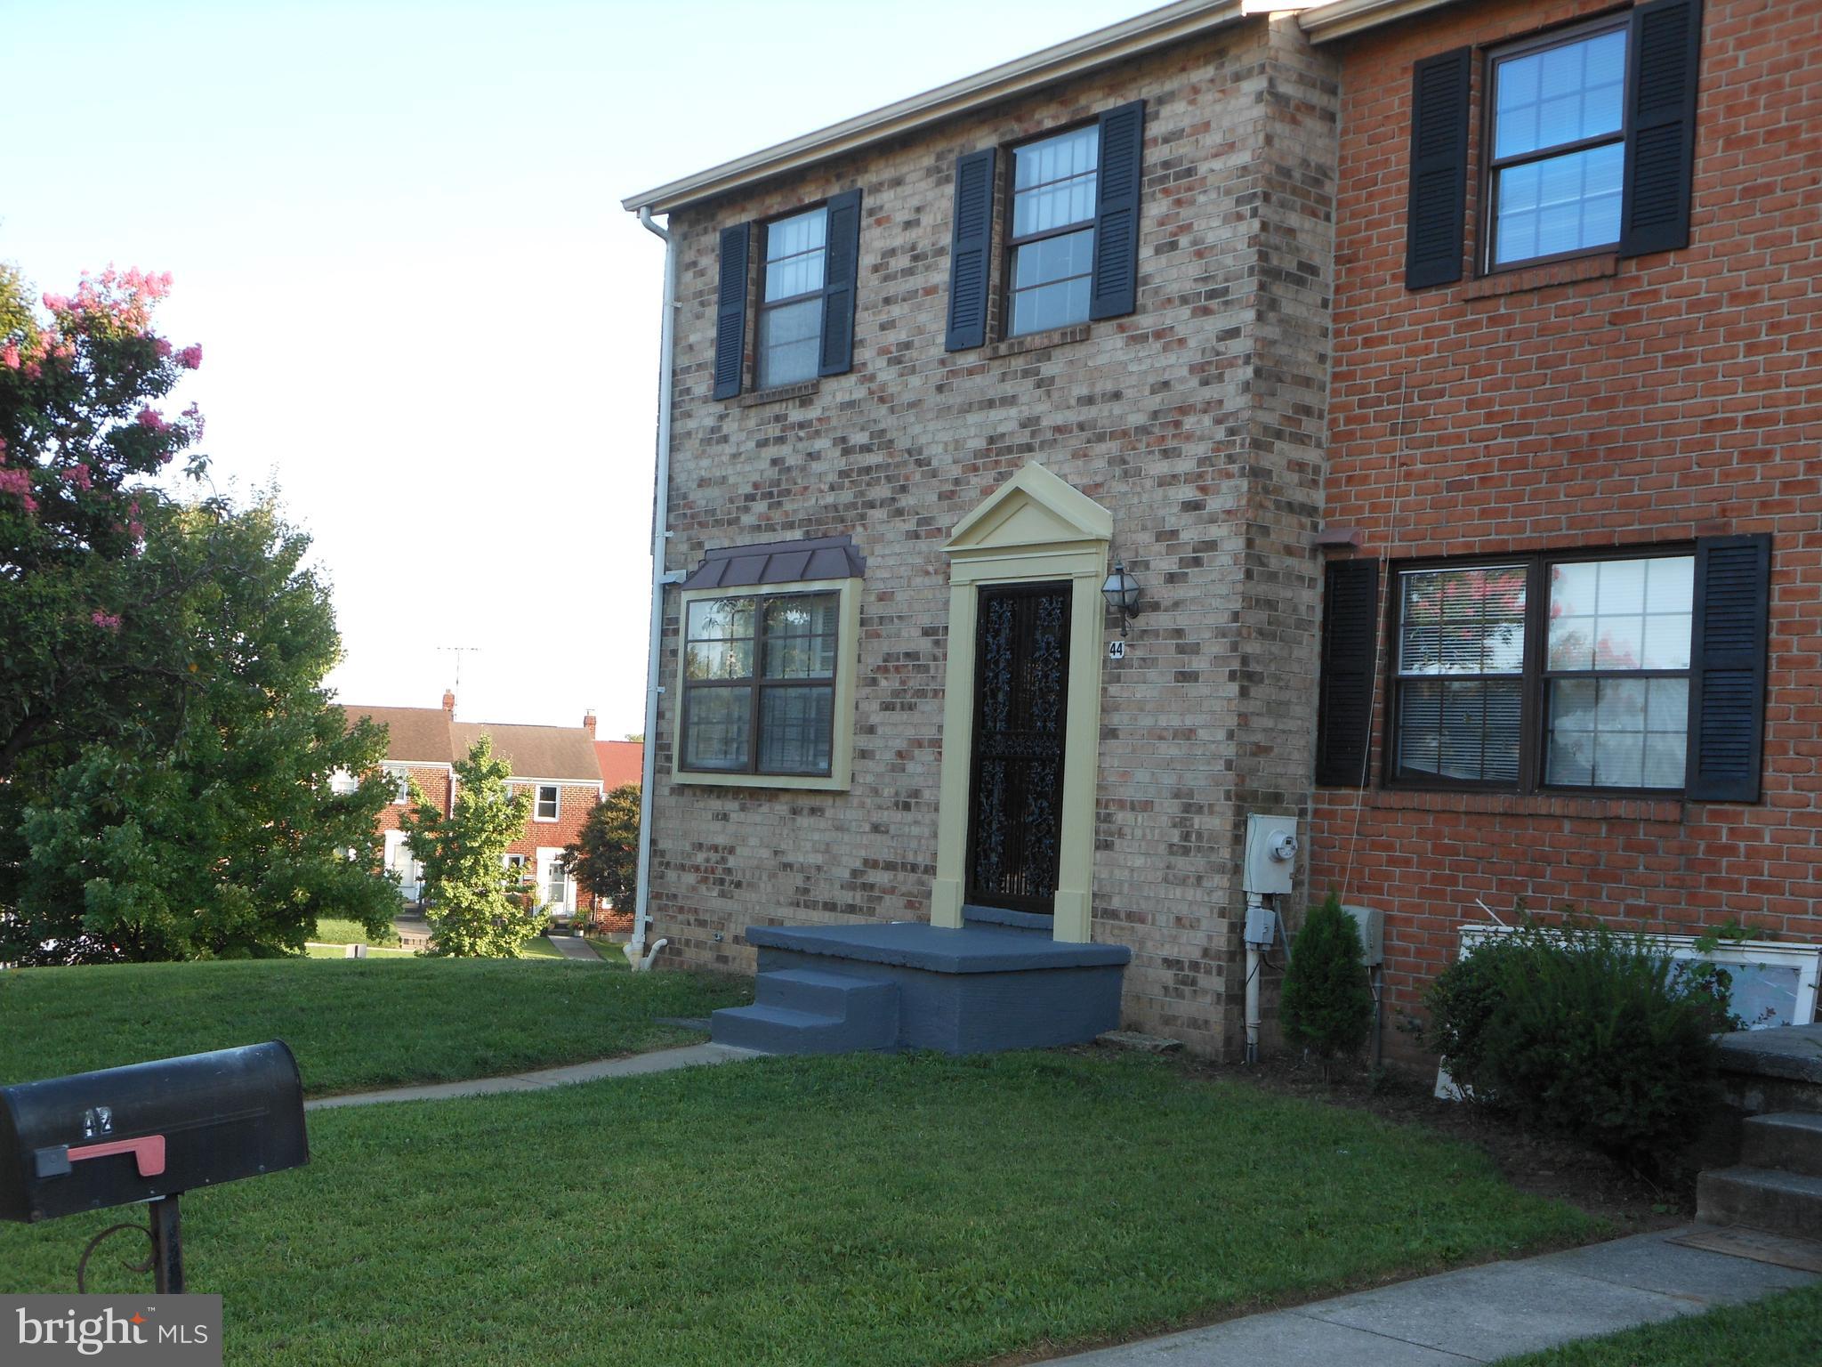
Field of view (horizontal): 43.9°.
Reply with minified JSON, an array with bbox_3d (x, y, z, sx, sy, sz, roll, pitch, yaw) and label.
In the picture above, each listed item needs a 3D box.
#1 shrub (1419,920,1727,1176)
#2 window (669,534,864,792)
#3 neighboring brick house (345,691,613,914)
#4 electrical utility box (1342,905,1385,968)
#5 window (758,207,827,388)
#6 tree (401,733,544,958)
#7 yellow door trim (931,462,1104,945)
[{"bbox_3d":[2.938,1.559,10.083,1.050,1.040,1.400,4,-3,-36],"label":"shrub"},{"bbox_3d":[-1.048,-0.127,16.322,0.145,1.768,2.232,4,-3,-36],"label":"window"},{"bbox_3d":[-18.189,4.774,88.188,11.000,8.200,8.800,3,-2,-17],"label":"neighboring brick house"},{"bbox_3d":[2.452,1.380,12.383,0.108,0.304,0.252,4,-3,-36],"label":"electrical utility box"},{"bbox_3d":[-0.844,-2.813,16.585,0.100,1.290,1.020,5,-4,-37],"label":"window"},{"bbox_3d":[-9.343,3.592,48.000,3.000,5.000,3.000,3,-3,0],"label":"tree"},{"bbox_3d":[0.642,0.080,14.007,0.150,2.920,1.500,5,-4,-37],"label":"yellow door trim"}]

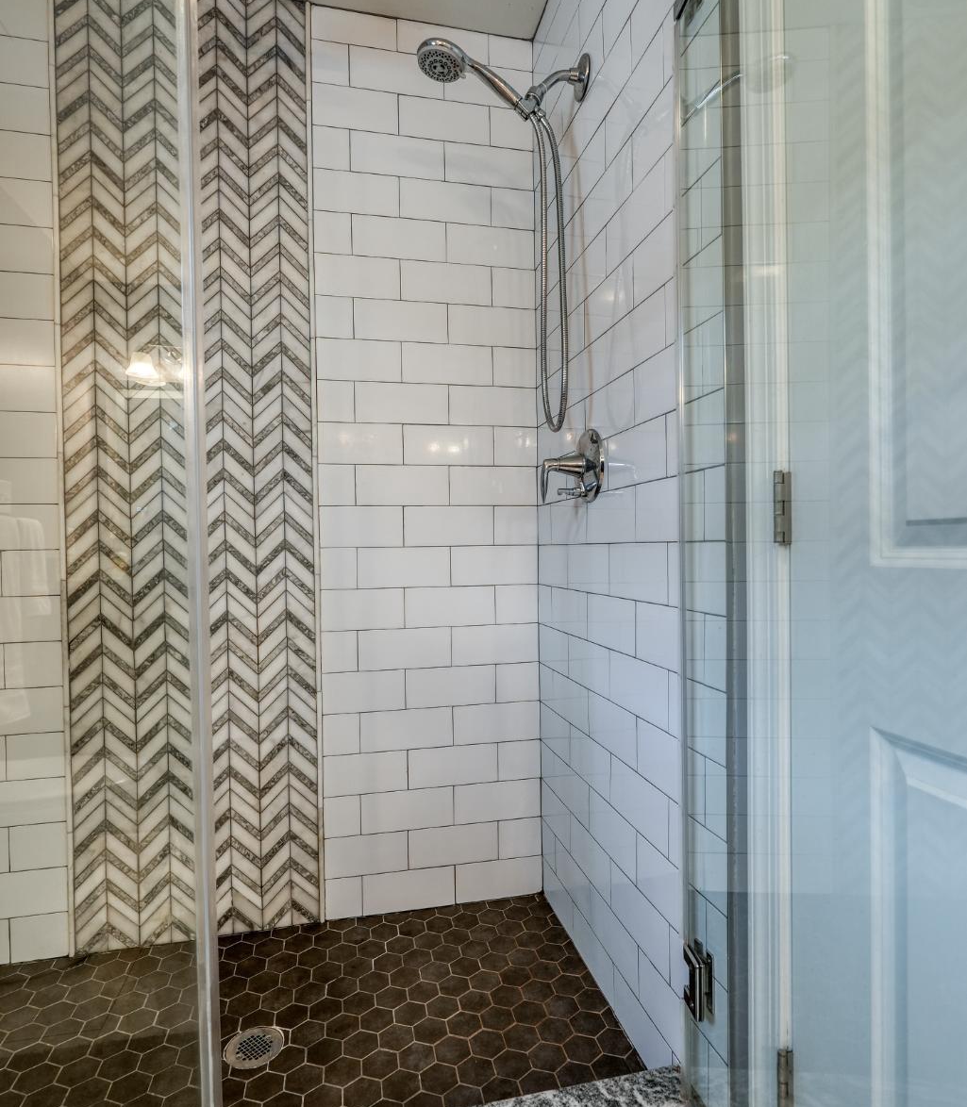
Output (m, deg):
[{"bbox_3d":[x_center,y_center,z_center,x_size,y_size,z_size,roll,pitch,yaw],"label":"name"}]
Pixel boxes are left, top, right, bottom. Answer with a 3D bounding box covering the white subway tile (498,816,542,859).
[{"bbox_3d":[0.098,0.765,1.735,0.117,0.103,0.009,-1,1,-12],"label":"white subway tile"}]

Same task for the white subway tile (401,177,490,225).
[{"bbox_3d":[-0.101,-0.938,1.724,0.245,0.106,0.009,-1,1,-12],"label":"white subway tile"}]

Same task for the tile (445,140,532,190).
[{"bbox_3d":[0.018,-1.038,1.735,0.243,0.105,0.010,-1,1,-13],"label":"tile"}]

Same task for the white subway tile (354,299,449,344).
[{"bbox_3d":[-0.212,-0.595,1.654,0.238,0.103,0.009,-1,1,-12],"label":"white subway tile"}]

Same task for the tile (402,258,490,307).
[{"bbox_3d":[-0.097,-0.702,1.677,0.238,0.103,0.009,-1,1,-12],"label":"tile"}]

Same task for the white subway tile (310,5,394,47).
[{"bbox_3d":[-0.332,-1.357,1.671,0.216,0.087,0.009,-1,1,-12],"label":"white subway tile"}]

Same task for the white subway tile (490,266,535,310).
[{"bbox_3d":[0.082,-0.728,1.774,0.119,0.106,0.010,-1,1,-12],"label":"white subway tile"}]

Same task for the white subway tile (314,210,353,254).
[{"bbox_3d":[-0.387,-0.826,1.663,0.095,0.106,0.009,-1,1,-12],"label":"white subway tile"}]

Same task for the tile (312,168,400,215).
[{"bbox_3d":[-0.324,-0.926,1.659,0.212,0.105,0.010,-1,1,-13],"label":"tile"}]

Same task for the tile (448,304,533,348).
[{"bbox_3d":[0.024,-0.610,1.740,0.243,0.105,0.010,-1,1,-13],"label":"tile"}]

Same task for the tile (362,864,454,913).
[{"bbox_3d":[-0.194,0.875,1.675,0.238,0.103,0.009,-1,1,-12],"label":"tile"}]

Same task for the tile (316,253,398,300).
[{"bbox_3d":[-0.333,-0.738,1.724,0.221,0.109,0.010,-1,1,-12],"label":"tile"}]

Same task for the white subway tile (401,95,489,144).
[{"bbox_3d":[-0.104,-1.159,1.729,0.245,0.106,0.010,-1,1,-12],"label":"white subway tile"}]

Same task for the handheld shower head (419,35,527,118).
[{"bbox_3d":[-0.011,-1.018,1.407,0.262,0.082,0.104,16,-3,-12],"label":"handheld shower head"}]

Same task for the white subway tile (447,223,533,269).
[{"bbox_3d":[0.021,-0.824,1.737,0.243,0.105,0.010,-1,1,-13],"label":"white subway tile"}]

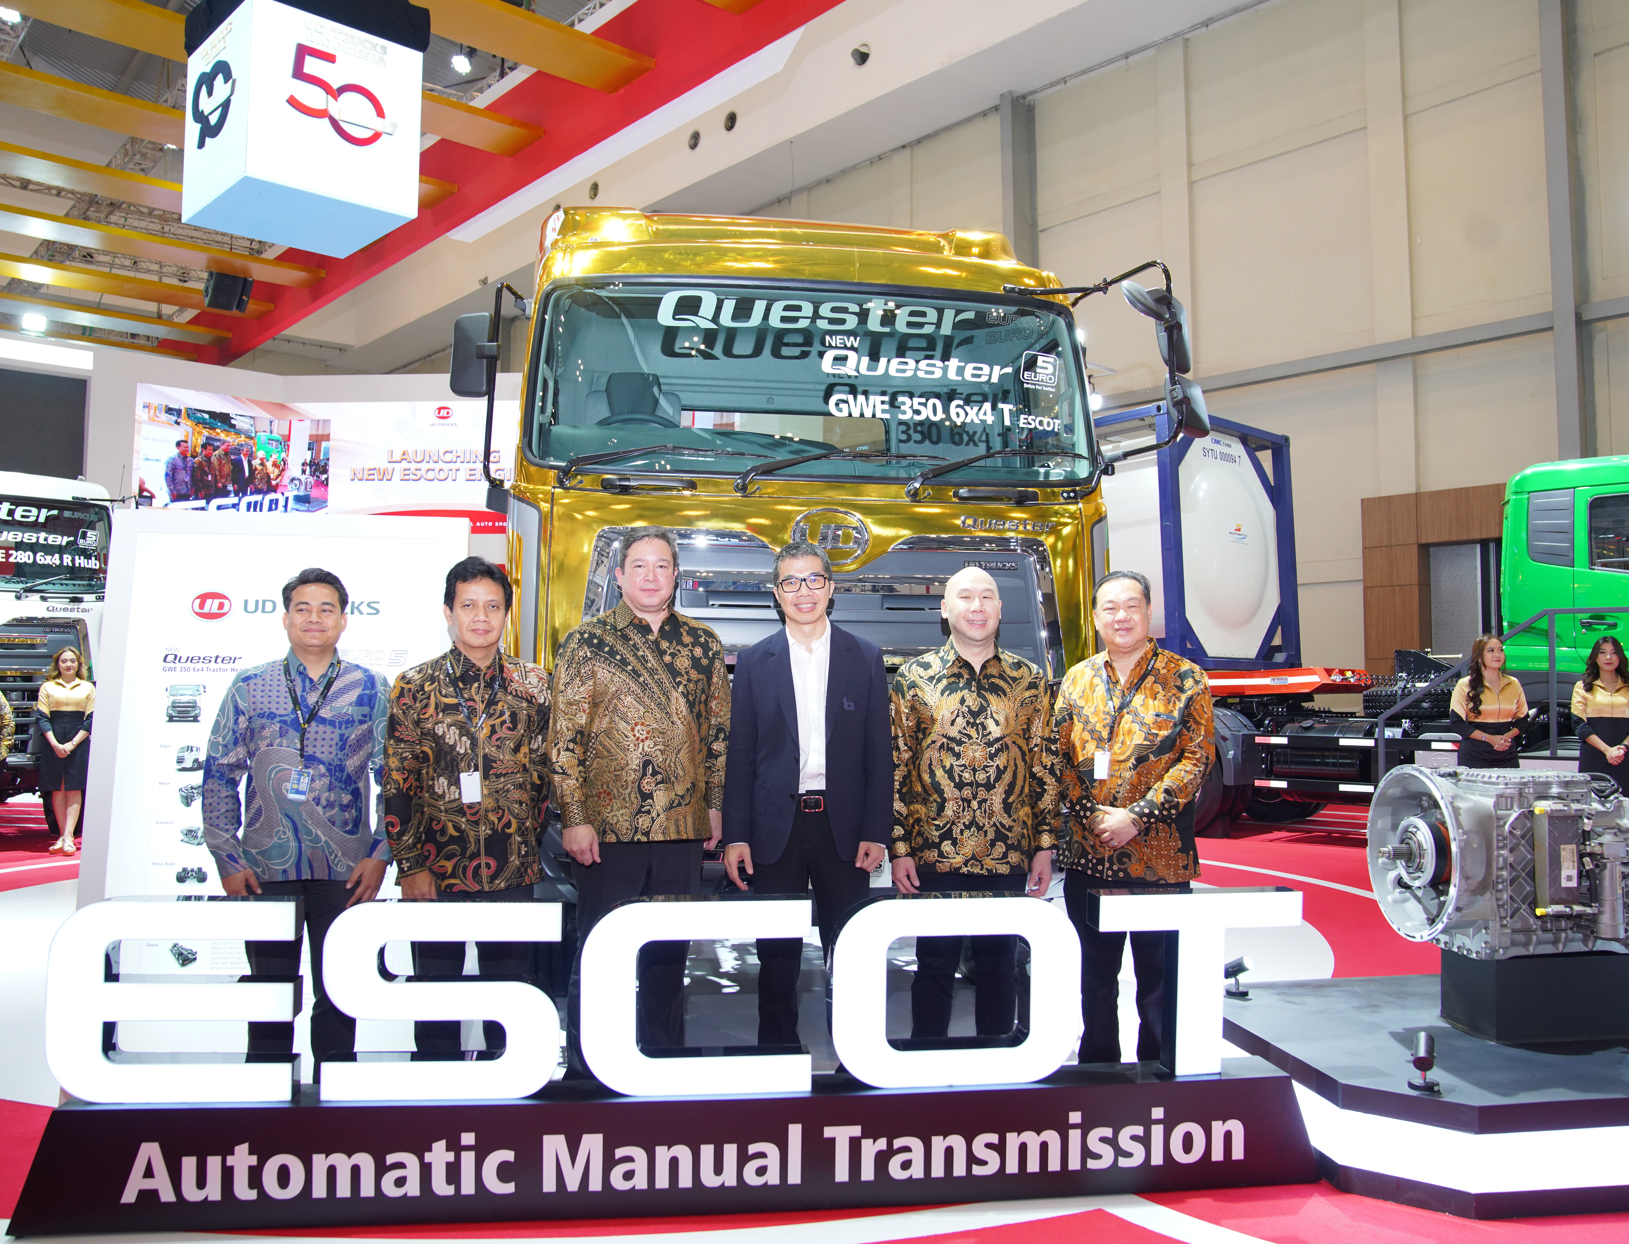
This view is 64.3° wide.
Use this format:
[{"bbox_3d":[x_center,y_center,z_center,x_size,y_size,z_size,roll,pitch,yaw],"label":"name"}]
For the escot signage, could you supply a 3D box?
[{"bbox_3d":[-0.278,1.101,3.381,3.220,0.740,0.380,1,-3,-7],"label":"escot signage"}]

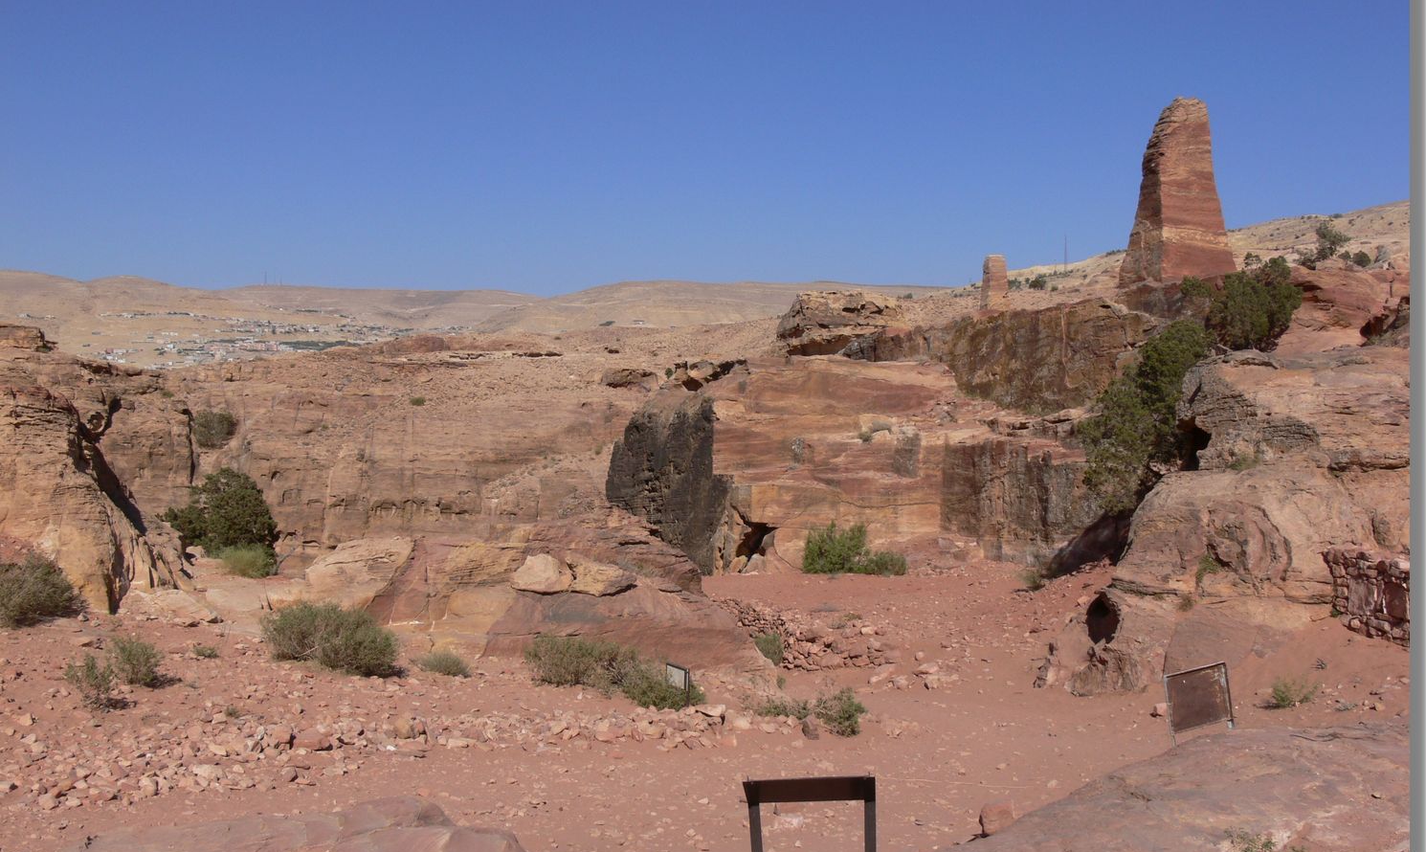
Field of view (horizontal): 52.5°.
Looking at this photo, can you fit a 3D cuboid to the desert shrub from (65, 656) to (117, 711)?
[{"bbox_3d":[-7.322,3.033,17.000,0.600,0.630,0.540,-1,3,-23],"label":"desert shrub"}]

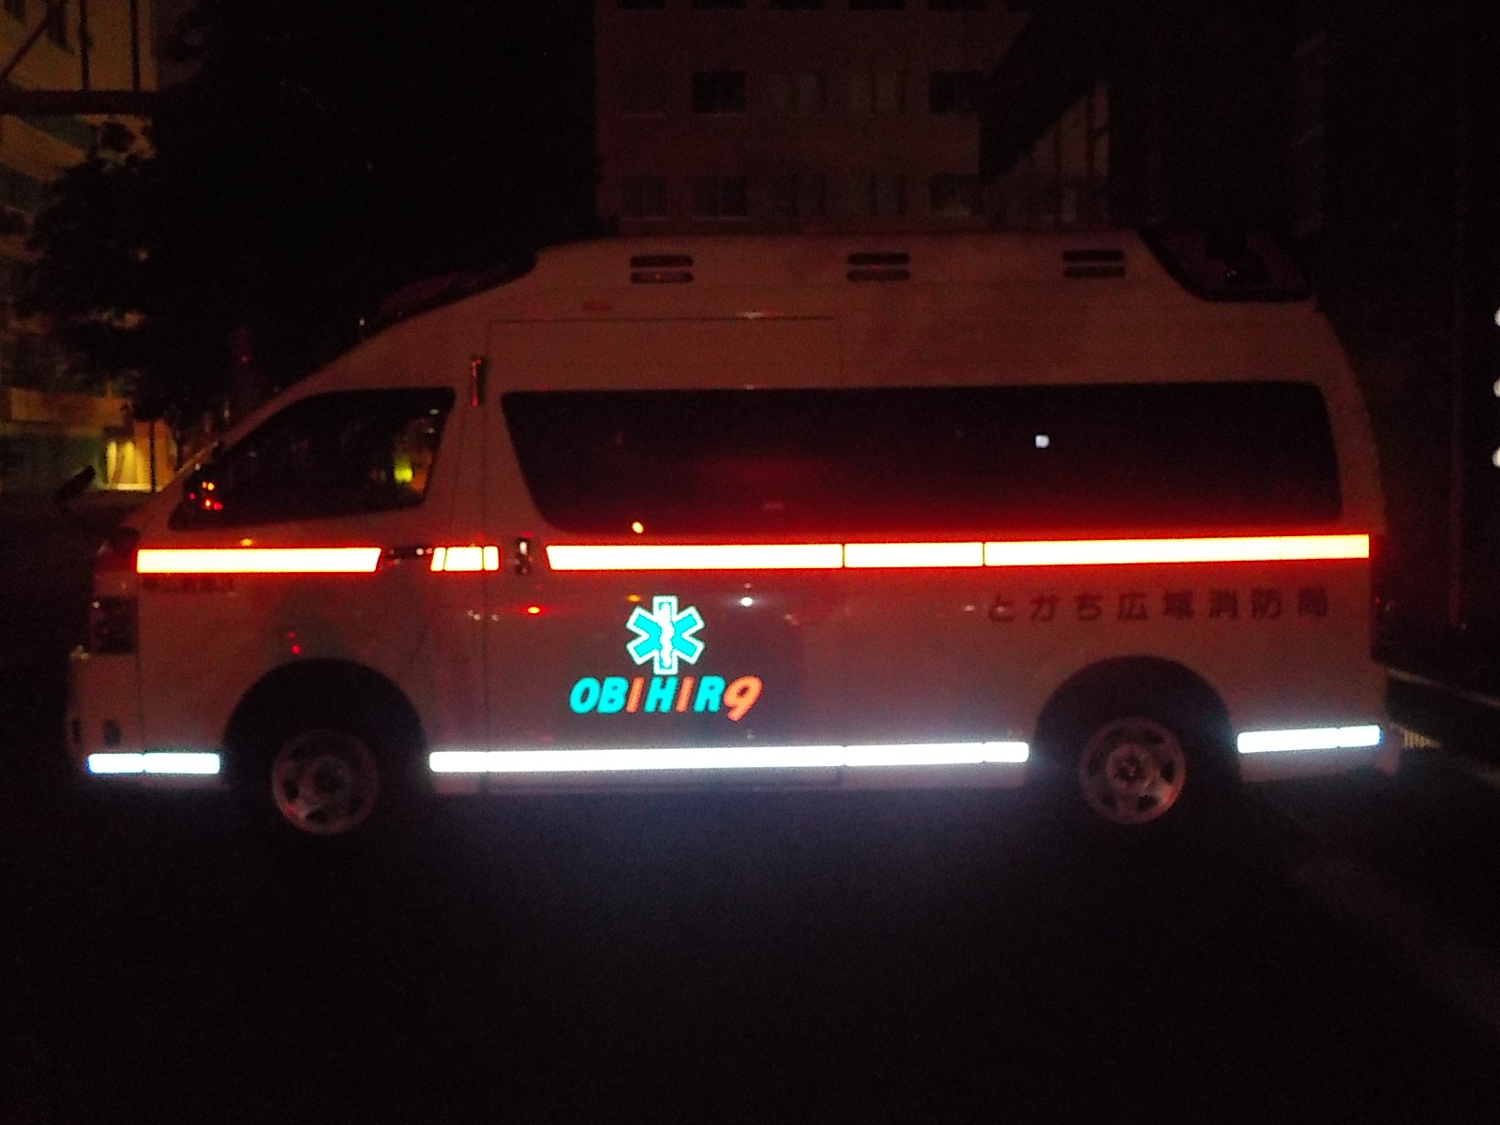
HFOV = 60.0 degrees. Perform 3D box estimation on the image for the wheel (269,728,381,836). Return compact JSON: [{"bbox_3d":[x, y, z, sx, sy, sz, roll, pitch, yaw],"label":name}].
[{"bbox_3d":[-1.627,0.836,5.036,0.420,0.420,0.160,-1,3,-1],"label":"wheel"}]

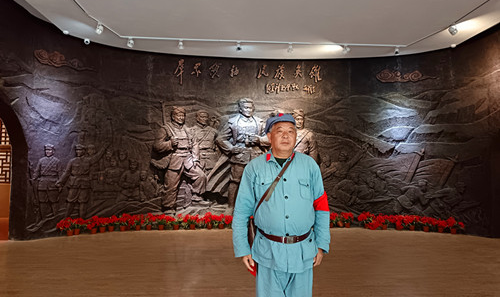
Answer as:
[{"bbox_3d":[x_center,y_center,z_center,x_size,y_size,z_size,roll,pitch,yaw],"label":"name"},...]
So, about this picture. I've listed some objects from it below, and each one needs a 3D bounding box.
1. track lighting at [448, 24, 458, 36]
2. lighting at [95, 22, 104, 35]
[{"bbox_3d":[3.524,-2.059,6.001,0.140,0.175,0.110,0,-3,0],"label":"track lighting"},{"bbox_3d":[-2.545,-2.025,5.863,0.140,0.195,0.110,-2,-4,30],"label":"lighting"}]

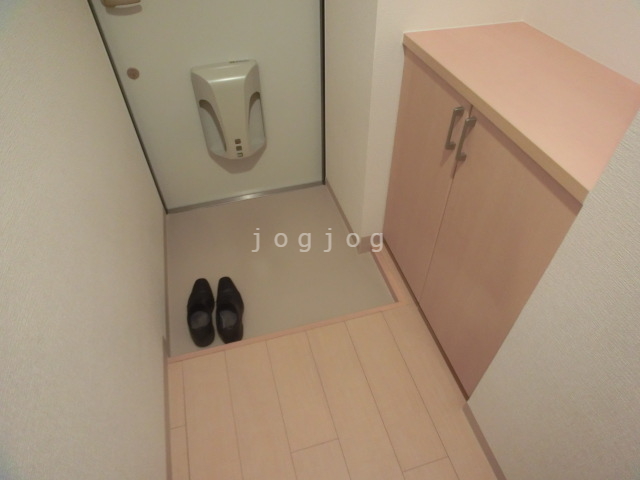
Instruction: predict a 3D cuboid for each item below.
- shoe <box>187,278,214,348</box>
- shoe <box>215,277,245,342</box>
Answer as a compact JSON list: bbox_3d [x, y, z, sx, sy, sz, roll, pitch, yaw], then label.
[{"bbox_3d":[-0.464,0.255,1.501,0.105,0.095,0.309,-11,46,-9],"label":"shoe"},{"bbox_3d":[-0.354,0.244,1.509,0.105,0.095,0.307,-12,46,-10],"label":"shoe"}]

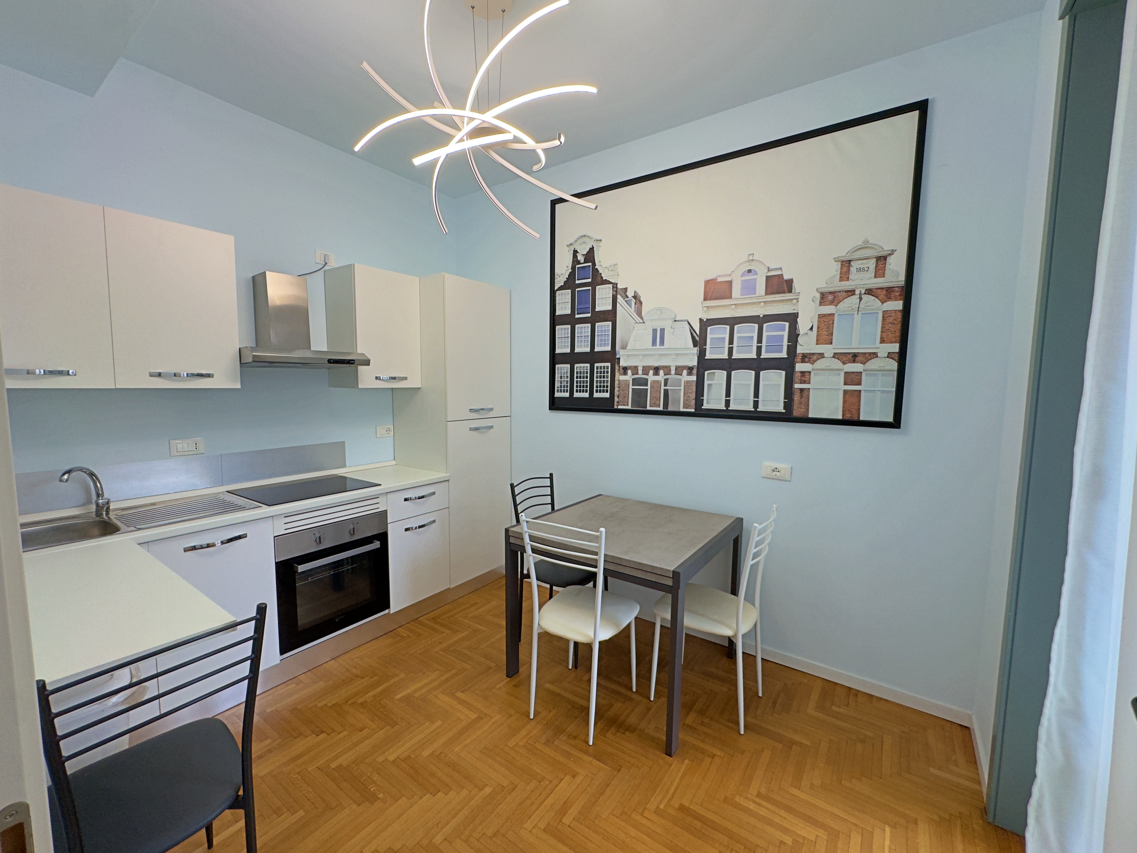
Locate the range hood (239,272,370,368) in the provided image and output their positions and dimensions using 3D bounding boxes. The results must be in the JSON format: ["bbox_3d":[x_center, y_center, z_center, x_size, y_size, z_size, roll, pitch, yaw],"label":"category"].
[{"bbox_3d":[-1.497,-0.579,2.514,0.467,0.485,0.599,4,7,35],"label":"range hood"}]

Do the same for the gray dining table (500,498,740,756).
[{"bbox_3d":[0.313,0.892,2.436,0.896,0.777,0.901,4,7,35],"label":"gray dining table"}]

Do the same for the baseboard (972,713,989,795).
[{"bbox_3d":[1.659,1.315,1.860,0.014,0.069,0.435,4,7,35],"label":"baseboard"}]

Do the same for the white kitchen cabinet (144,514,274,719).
[{"bbox_3d":[-1.760,0.789,2.185,0.584,0.738,0.449,4,7,35],"label":"white kitchen cabinet"}]

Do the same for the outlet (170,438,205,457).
[{"bbox_3d":[-1.944,0.106,2.347,0.012,0.083,0.140,4,7,35],"label":"outlet"}]

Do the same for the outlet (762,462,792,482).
[{"bbox_3d":[1.098,0.240,2.428,0.142,0.084,0.012,4,7,35],"label":"outlet"}]

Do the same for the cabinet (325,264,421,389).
[{"bbox_3d":[-1.250,-0.611,2.980,0.335,0.717,0.449,4,7,35],"label":"cabinet"}]

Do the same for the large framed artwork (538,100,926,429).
[{"bbox_3d":[0.706,-0.755,2.606,2.008,1.411,0.032,4,7,35],"label":"large framed artwork"}]

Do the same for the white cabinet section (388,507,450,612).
[{"bbox_3d":[-1.160,0.810,3.063,0.574,0.553,0.447,5,7,35],"label":"white cabinet section"}]

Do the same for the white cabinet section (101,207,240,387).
[{"bbox_3d":[-1.871,-0.542,2.147,0.344,0.723,0.443,5,7,35],"label":"white cabinet section"}]

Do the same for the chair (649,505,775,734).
[{"bbox_3d":[0.683,0.843,2.177,0.470,0.930,0.375,4,7,35],"label":"chair"}]

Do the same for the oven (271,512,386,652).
[{"bbox_3d":[-1.433,0.783,2.593,0.565,0.594,0.593,4,7,35],"label":"oven"}]

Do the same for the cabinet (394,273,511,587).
[{"bbox_3d":[-0.848,0.022,3.405,0.584,2.058,0.607,4,7,35],"label":"cabinet"}]

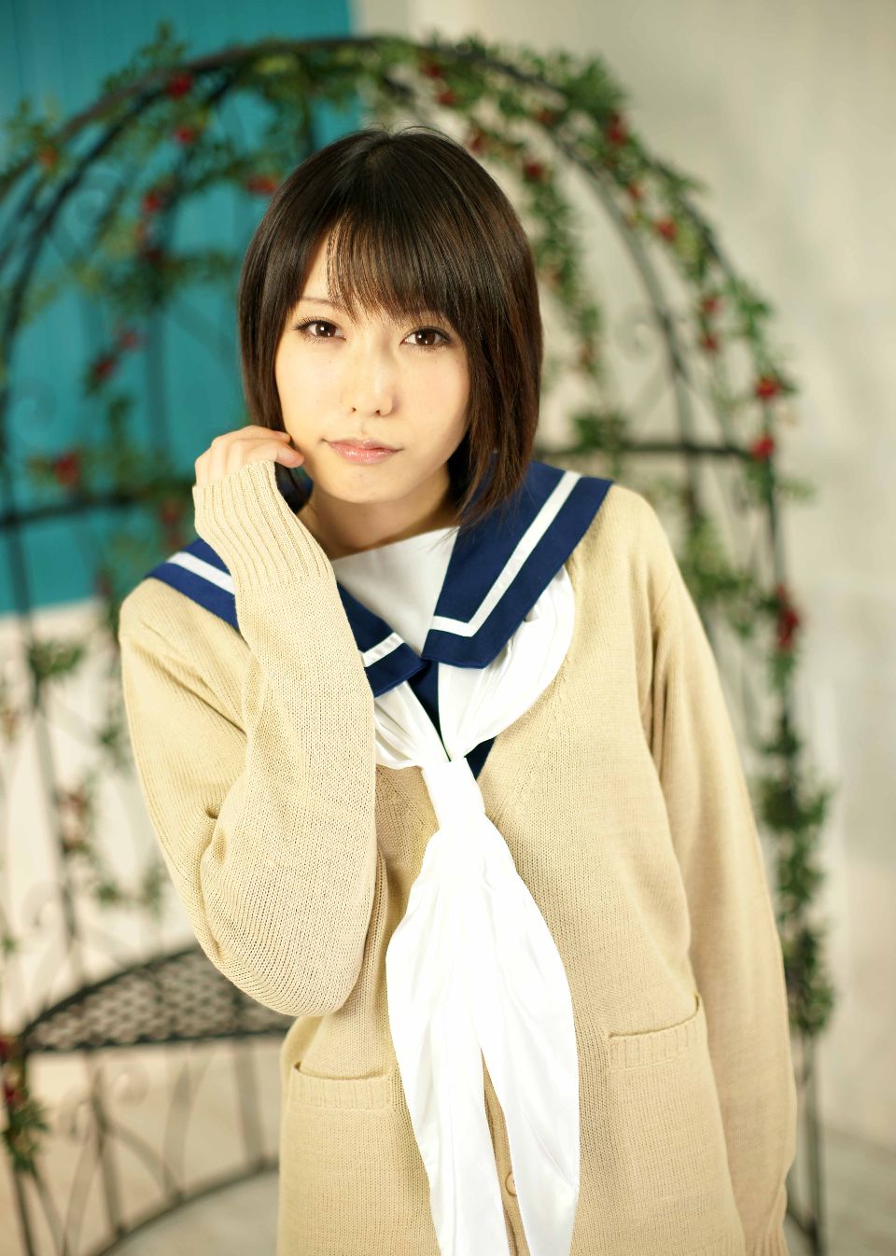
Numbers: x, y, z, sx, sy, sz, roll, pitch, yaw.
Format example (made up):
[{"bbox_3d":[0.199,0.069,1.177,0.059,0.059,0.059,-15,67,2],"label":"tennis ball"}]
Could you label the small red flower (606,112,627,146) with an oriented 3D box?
[{"bbox_3d":[0.235,-0.696,2.600,0.030,0.045,0.027,-5,10,6],"label":"small red flower"}]

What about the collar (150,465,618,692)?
[{"bbox_3d":[-0.044,-0.036,1.280,0.325,0.170,0.210,-10,14,-10],"label":"collar"}]

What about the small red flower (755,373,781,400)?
[{"bbox_3d":[0.454,-0.342,2.650,0.036,0.038,0.033,-4,10,10],"label":"small red flower"}]

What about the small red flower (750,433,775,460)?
[{"bbox_3d":[0.450,-0.259,2.665,0.035,0.038,0.031,-4,10,10],"label":"small red flower"}]

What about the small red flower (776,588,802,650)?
[{"bbox_3d":[0.495,-0.014,2.710,0.037,0.090,0.033,-4,10,10],"label":"small red flower"}]

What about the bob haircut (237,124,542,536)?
[{"bbox_3d":[-0.039,-0.197,1.220,0.200,0.260,0.225,3,15,2],"label":"bob haircut"}]

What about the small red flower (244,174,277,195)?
[{"bbox_3d":[-0.298,-0.708,2.980,0.052,0.033,0.036,-7,10,-4],"label":"small red flower"}]

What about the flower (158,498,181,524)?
[{"bbox_3d":[-0.471,-0.197,3.160,0.038,0.043,0.034,-7,10,-8],"label":"flower"}]

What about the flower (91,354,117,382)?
[{"bbox_3d":[-0.563,-0.427,3.060,0.040,0.045,0.036,-8,10,-9],"label":"flower"}]

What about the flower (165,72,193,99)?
[{"bbox_3d":[-0.378,-0.761,2.620,0.037,0.037,0.034,-7,10,-6],"label":"flower"}]

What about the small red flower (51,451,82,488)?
[{"bbox_3d":[-0.619,-0.257,3.030,0.050,0.058,0.045,-8,10,-11],"label":"small red flower"}]

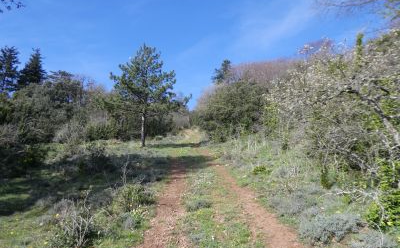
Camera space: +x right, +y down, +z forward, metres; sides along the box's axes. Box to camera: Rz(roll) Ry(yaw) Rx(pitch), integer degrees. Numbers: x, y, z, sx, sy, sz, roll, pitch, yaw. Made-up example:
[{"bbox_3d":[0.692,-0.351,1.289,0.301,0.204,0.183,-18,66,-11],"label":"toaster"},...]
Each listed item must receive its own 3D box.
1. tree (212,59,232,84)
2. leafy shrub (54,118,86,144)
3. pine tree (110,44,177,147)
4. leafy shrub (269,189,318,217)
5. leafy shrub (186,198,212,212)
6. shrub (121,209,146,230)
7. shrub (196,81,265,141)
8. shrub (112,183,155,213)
[{"bbox_3d":[3.400,-5.802,42.000,3.317,8.099,3.317,0,-4,0],"label":"tree"},{"bbox_3d":[-9.551,0.562,20.500,2.172,1.901,1.955,0,-4,0],"label":"leafy shrub"},{"bbox_3d":[-4.014,-1.950,20.000,4.622,7.122,4.622,0,-4,0],"label":"pine tree"},{"bbox_3d":[1.760,1.474,5.250,0.908,0.450,0.772,0,-4,0],"label":"leafy shrub"},{"bbox_3d":[-0.010,1.569,5.350,0.502,0.222,0.426,0,-4,0],"label":"leafy shrub"},{"bbox_3d":[-1.053,1.511,4.400,0.403,0.301,0.362,0,-4,0],"label":"shrub"},{"bbox_3d":[2.463,-0.937,22.000,5.481,4.641,5.207,0,-4,0],"label":"shrub"},{"bbox_3d":[-1.313,1.446,5.500,0.813,0.531,0.731,0,-4,0],"label":"shrub"}]

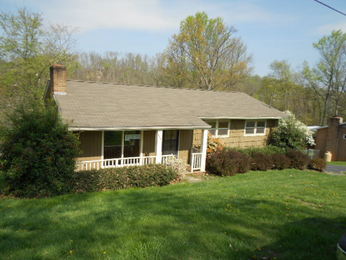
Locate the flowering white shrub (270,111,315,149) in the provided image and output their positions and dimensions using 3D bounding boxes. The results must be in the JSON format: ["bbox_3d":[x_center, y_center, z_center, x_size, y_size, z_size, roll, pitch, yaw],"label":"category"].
[{"bbox_3d":[7.594,0.421,16.519,2.600,2.950,2.400,-1,8,-30],"label":"flowering white shrub"}]

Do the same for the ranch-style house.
[{"bbox_3d":[-0.186,-0.944,17.379,14.490,4.920,10.560,-1,8,-30],"label":"ranch-style house"}]

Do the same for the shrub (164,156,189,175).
[{"bbox_3d":[0.198,1.758,11.622,1.000,0.860,0.900,-1,8,-30],"label":"shrub"}]

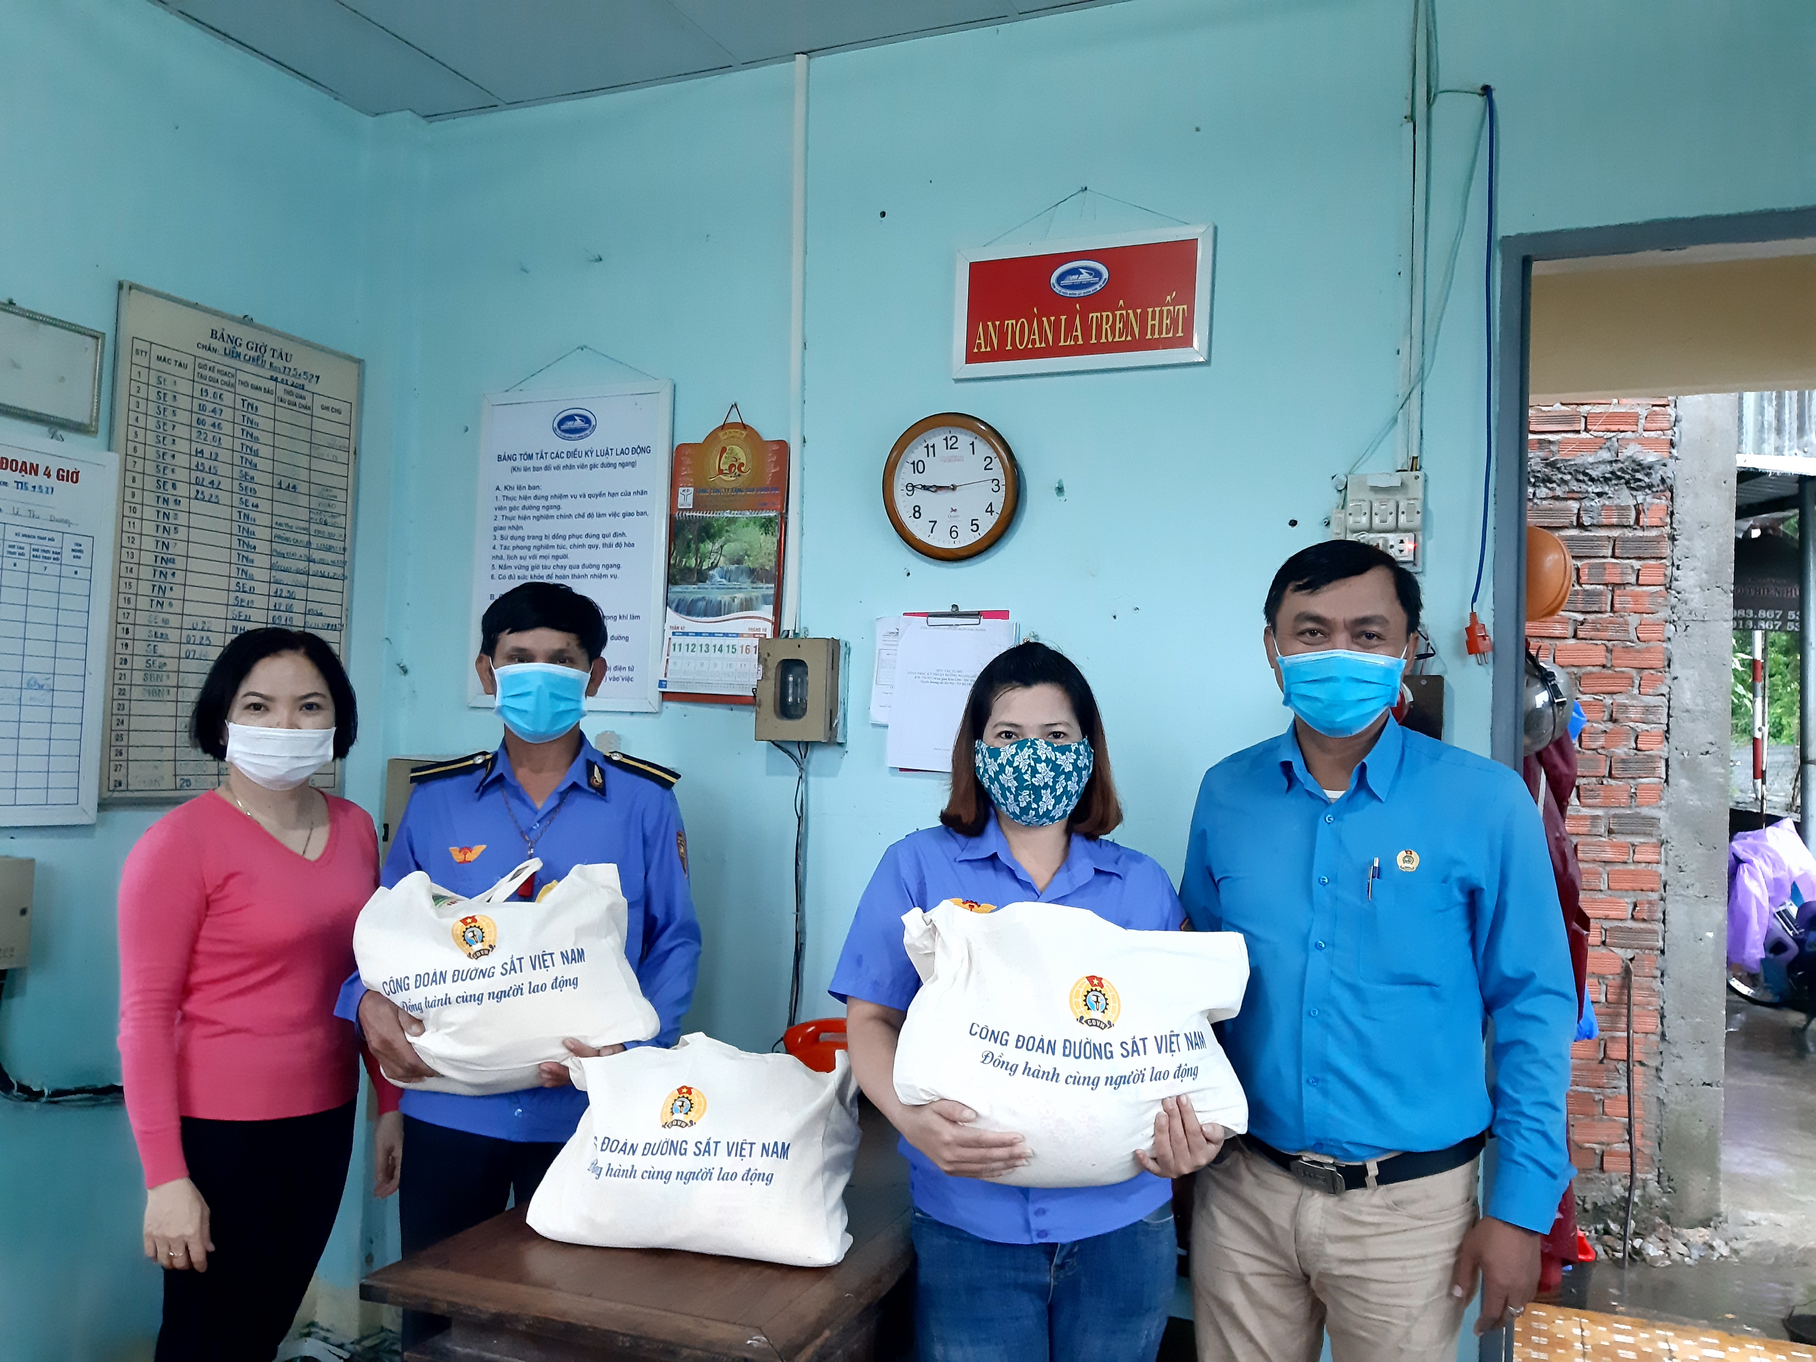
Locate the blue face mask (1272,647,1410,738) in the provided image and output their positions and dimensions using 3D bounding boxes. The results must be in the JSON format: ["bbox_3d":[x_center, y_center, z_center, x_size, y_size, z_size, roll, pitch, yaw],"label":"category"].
[{"bbox_3d":[0.492,0.014,1.610,0.145,0.105,0.080,1,-1,16],"label":"blue face mask"}]

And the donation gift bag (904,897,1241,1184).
[{"bbox_3d":[0.184,0.415,1.635,0.395,0.320,0.170,2,-1,-1],"label":"donation gift bag"}]

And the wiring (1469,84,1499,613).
[{"bbox_3d":[0.958,-0.551,2.358,0.035,0.890,0.030,1,-2,23],"label":"wiring"}]

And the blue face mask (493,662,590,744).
[{"bbox_3d":[-0.519,0.031,2.010,0.138,0.113,0.085,2,-2,-13],"label":"blue face mask"}]

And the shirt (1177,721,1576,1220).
[{"bbox_3d":[0.576,0.351,1.750,0.480,0.600,0.290,1,-2,27],"label":"shirt"}]

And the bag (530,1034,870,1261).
[{"bbox_3d":[-0.280,0.602,1.880,0.410,0.255,0.170,1,-2,15],"label":"bag"}]

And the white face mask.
[{"bbox_3d":[-0.820,0.099,1.850,0.140,0.092,0.080,2,-2,-22],"label":"white face mask"}]

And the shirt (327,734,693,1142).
[{"bbox_3d":[-0.549,0.357,2.010,0.490,0.575,0.350,2,-1,-13],"label":"shirt"}]

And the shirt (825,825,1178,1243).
[{"bbox_3d":[0.127,0.442,1.850,0.455,0.535,0.270,2,-2,2],"label":"shirt"}]

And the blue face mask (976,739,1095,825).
[{"bbox_3d":[0.160,0.130,1.810,0.153,0.113,0.100,2,-2,6],"label":"blue face mask"}]

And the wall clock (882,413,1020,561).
[{"bbox_3d":[0.082,-0.374,2.728,0.280,0.280,0.045,1,-2,23],"label":"wall clock"}]

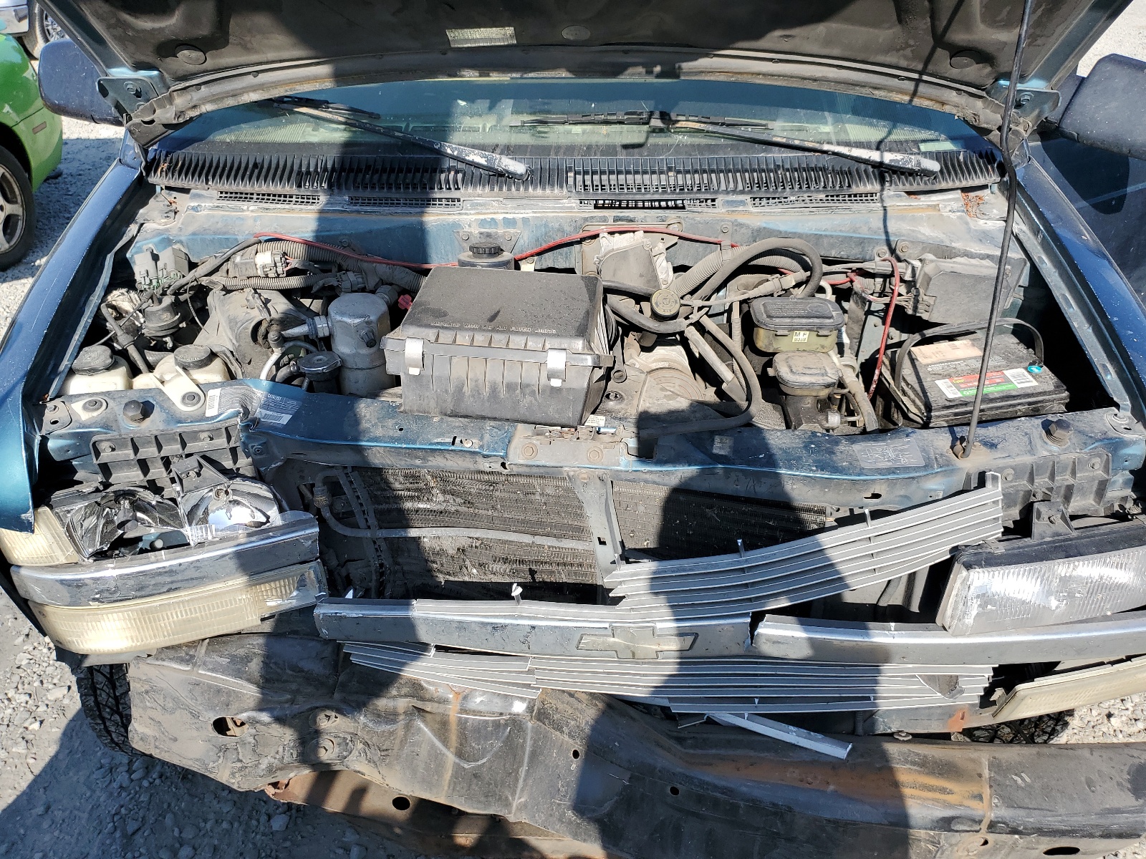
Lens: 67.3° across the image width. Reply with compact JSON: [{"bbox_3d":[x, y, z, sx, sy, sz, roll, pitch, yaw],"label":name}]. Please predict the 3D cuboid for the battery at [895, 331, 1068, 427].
[{"bbox_3d":[0.649,-0.022,1.453,0.235,0.186,0.180,-4,35,-6],"label":"battery"}]

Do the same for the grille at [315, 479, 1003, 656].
[{"bbox_3d":[0.109,0.193,1.133,0.922,0.203,0.134,-1,35,-2],"label":"grille"}]

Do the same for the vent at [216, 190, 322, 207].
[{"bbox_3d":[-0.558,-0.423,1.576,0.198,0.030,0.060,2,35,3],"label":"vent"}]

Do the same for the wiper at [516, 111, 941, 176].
[{"bbox_3d":[0.274,-0.554,1.613,0.778,0.072,0.097,9,75,10],"label":"wiper"}]

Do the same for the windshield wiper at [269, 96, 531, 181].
[{"bbox_3d":[-0.398,-0.583,1.621,0.749,0.060,0.061,19,76,17],"label":"windshield wiper"}]

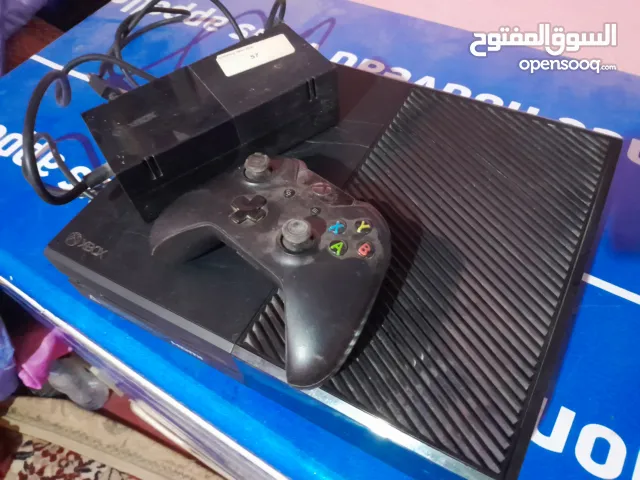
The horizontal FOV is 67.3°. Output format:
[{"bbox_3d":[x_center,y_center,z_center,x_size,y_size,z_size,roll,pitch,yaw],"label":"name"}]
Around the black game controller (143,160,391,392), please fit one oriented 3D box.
[{"bbox_3d":[-0.024,-0.001,0.292,0.152,0.062,0.107,38,68,27],"label":"black game controller"}]

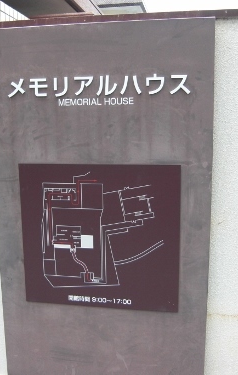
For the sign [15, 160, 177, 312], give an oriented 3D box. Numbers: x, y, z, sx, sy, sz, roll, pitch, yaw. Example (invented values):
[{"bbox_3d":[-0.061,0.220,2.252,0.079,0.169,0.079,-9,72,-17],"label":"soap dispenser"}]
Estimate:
[{"bbox_3d":[-0.091,0.218,1.759,0.700,0.640,0.020,1,10,10],"label":"sign"}]

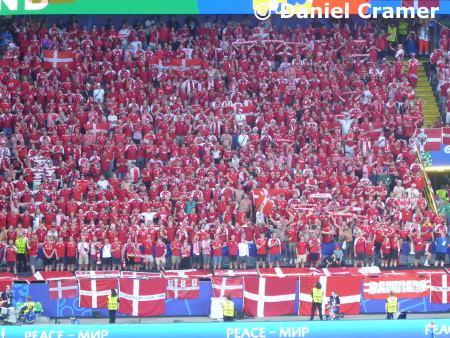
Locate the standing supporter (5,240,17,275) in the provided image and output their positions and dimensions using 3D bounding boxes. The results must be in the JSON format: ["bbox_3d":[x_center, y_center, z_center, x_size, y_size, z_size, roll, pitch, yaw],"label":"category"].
[{"bbox_3d":[-9.551,3.987,186.731,0.580,1.660,0.420,-1,9,-11],"label":"standing supporter"}]

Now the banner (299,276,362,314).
[{"bbox_3d":[4.734,5.685,187.915,2.820,1.720,0.060,-1,9,-11],"label":"banner"}]

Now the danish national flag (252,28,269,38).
[{"bbox_3d":[1.737,-6.591,204.939,0.840,0.540,0.050,-1,9,-11],"label":"danish national flag"}]

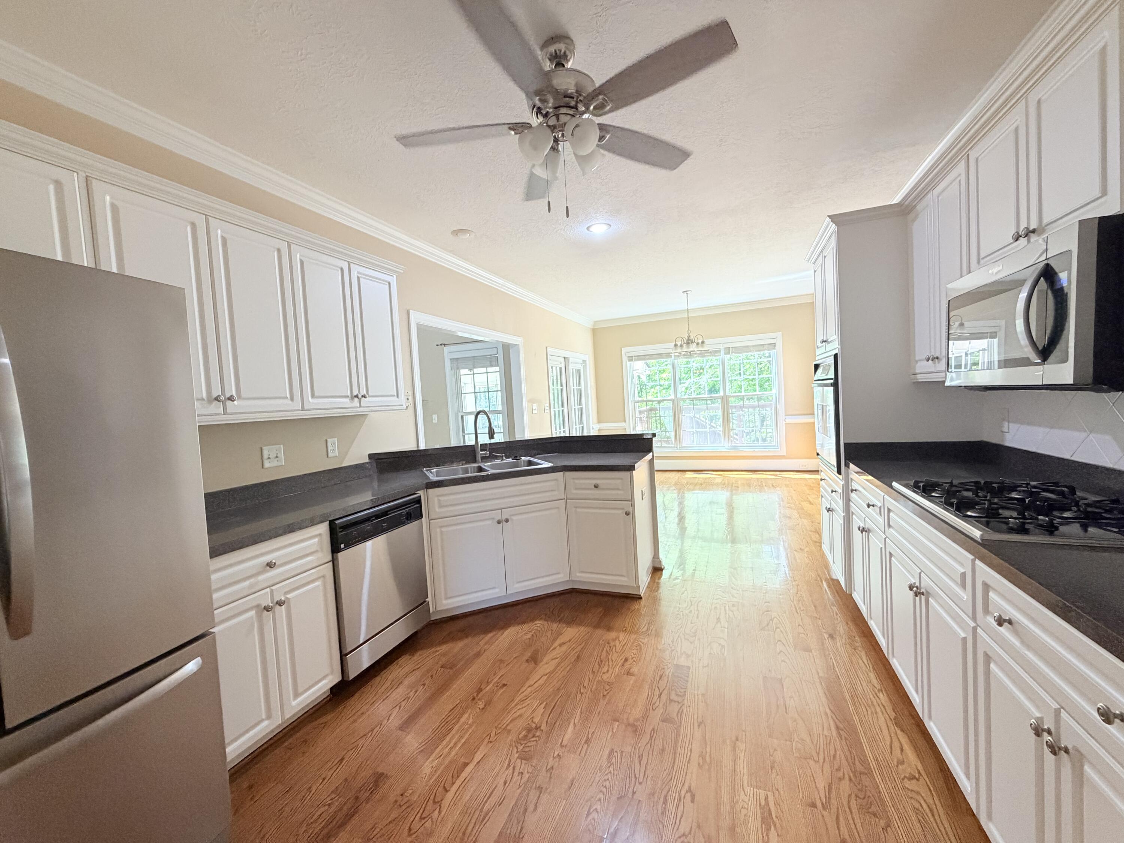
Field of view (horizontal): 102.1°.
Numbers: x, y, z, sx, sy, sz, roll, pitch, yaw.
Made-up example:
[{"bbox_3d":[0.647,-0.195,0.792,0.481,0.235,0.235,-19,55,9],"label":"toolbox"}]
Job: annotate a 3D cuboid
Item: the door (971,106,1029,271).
[{"bbox_3d":[1.561,-0.798,1.622,0.025,0.494,0.365,-2,3,21],"label":"door"}]

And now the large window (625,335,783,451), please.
[{"bbox_3d":[2.317,-0.383,7.656,2.550,1.920,0.110,-2,3,22],"label":"large window"}]

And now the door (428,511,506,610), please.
[{"bbox_3d":[-0.605,0.876,2.898,0.452,0.563,0.030,-5,3,-23],"label":"door"}]

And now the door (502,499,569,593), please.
[{"bbox_3d":[-0.175,0.851,3.118,0.452,0.573,0.020,-4,3,-23],"label":"door"}]

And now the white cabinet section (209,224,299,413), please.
[{"bbox_3d":[-1.439,-0.467,2.154,0.030,0.847,0.367,-2,3,21],"label":"white cabinet section"}]

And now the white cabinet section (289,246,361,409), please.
[{"bbox_3d":[-1.300,-0.492,2.510,0.030,0.847,0.365,-2,3,21],"label":"white cabinet section"}]

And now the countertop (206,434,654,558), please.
[{"bbox_3d":[-0.568,0.306,2.735,1.855,0.185,2.740,-2,3,22],"label":"countertop"}]

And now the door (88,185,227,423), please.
[{"bbox_3d":[-1.579,-0.445,1.796,0.030,0.850,0.369,-2,3,21],"label":"door"}]

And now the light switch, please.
[{"bbox_3d":[-1.595,0.194,2.526,0.018,0.116,0.117,-2,3,21],"label":"light switch"}]

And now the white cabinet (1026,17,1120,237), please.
[{"bbox_3d":[1.584,-0.785,1.225,0.330,0.491,0.377,-2,3,21],"label":"white cabinet"}]

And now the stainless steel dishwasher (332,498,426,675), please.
[{"bbox_3d":[-1.202,0.857,2.539,0.600,0.820,0.610,-2,3,22],"label":"stainless steel dishwasher"}]

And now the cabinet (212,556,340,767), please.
[{"bbox_3d":[-1.441,0.983,1.963,0.600,0.593,0.606,-2,3,21],"label":"cabinet"}]

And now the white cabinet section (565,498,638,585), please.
[{"bbox_3d":[0.266,0.816,3.075,0.448,0.563,0.030,-2,3,21],"label":"white cabinet section"}]

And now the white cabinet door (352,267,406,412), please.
[{"bbox_3d":[-1.159,-0.516,2.870,0.030,0.860,0.375,-2,3,22],"label":"white cabinet door"}]

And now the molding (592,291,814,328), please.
[{"bbox_3d":[2.230,-1.823,7.565,3.620,0.125,0.090,-2,3,22],"label":"molding"}]

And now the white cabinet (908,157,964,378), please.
[{"bbox_3d":[1.907,-0.638,2.068,0.345,0.870,0.700,-2,3,22],"label":"white cabinet"}]

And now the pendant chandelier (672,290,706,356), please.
[{"bbox_3d":[1.767,-1.374,6.330,0.470,0.850,0.470,-2,3,22],"label":"pendant chandelier"}]

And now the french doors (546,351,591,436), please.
[{"bbox_3d":[0.161,-0.058,7.245,0.130,2.110,1.880,-2,3,21],"label":"french doors"}]

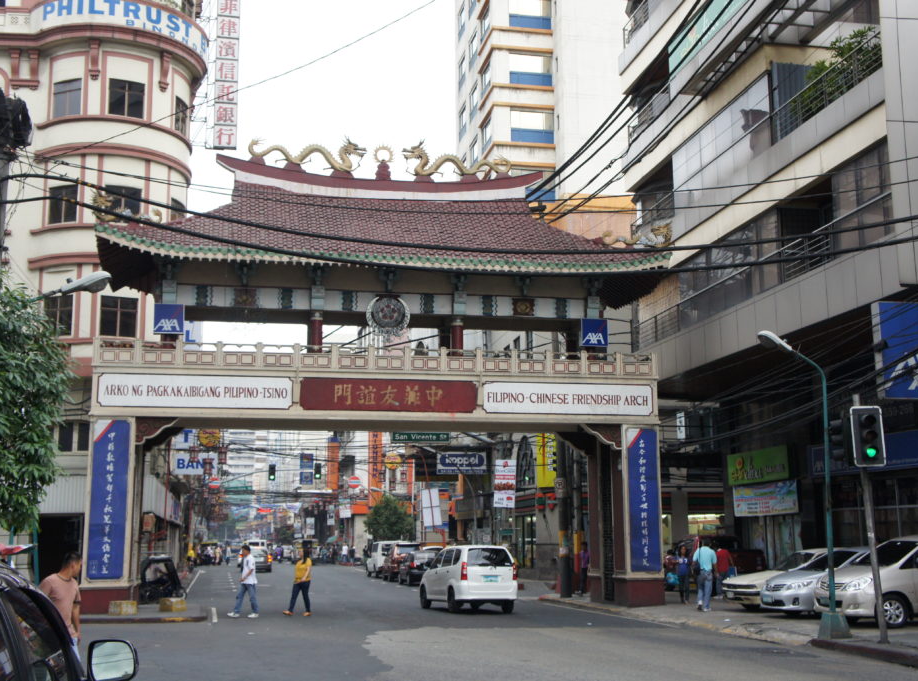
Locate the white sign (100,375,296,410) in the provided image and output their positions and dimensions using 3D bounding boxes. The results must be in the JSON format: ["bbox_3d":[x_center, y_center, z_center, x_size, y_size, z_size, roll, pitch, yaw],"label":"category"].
[{"bbox_3d":[-6.508,1.284,27.581,4.737,0.836,0.100,2,-11,-12],"label":"white sign"}]

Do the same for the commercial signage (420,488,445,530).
[{"bbox_3d":[-1.339,8.453,56.000,0.840,1.900,0.080,-3,-9,-13],"label":"commercial signage"}]

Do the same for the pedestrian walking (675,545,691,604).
[{"bbox_3d":[5.996,6.260,29.638,0.450,1.531,0.320,-1,-10,3],"label":"pedestrian walking"}]

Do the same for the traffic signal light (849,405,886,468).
[{"bbox_3d":[6.502,1.524,17.600,0.480,0.940,0.320,1,-10,-5],"label":"traffic signal light"}]

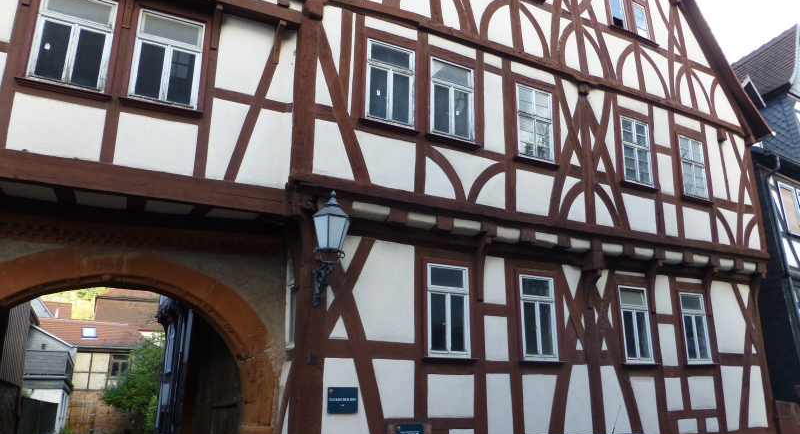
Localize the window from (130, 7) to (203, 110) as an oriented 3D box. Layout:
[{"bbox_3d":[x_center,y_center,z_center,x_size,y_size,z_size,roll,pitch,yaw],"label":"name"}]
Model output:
[{"bbox_3d":[-2.773,-1.891,6.935,0.754,1.164,0.110,9,-17,-27],"label":"window"}]

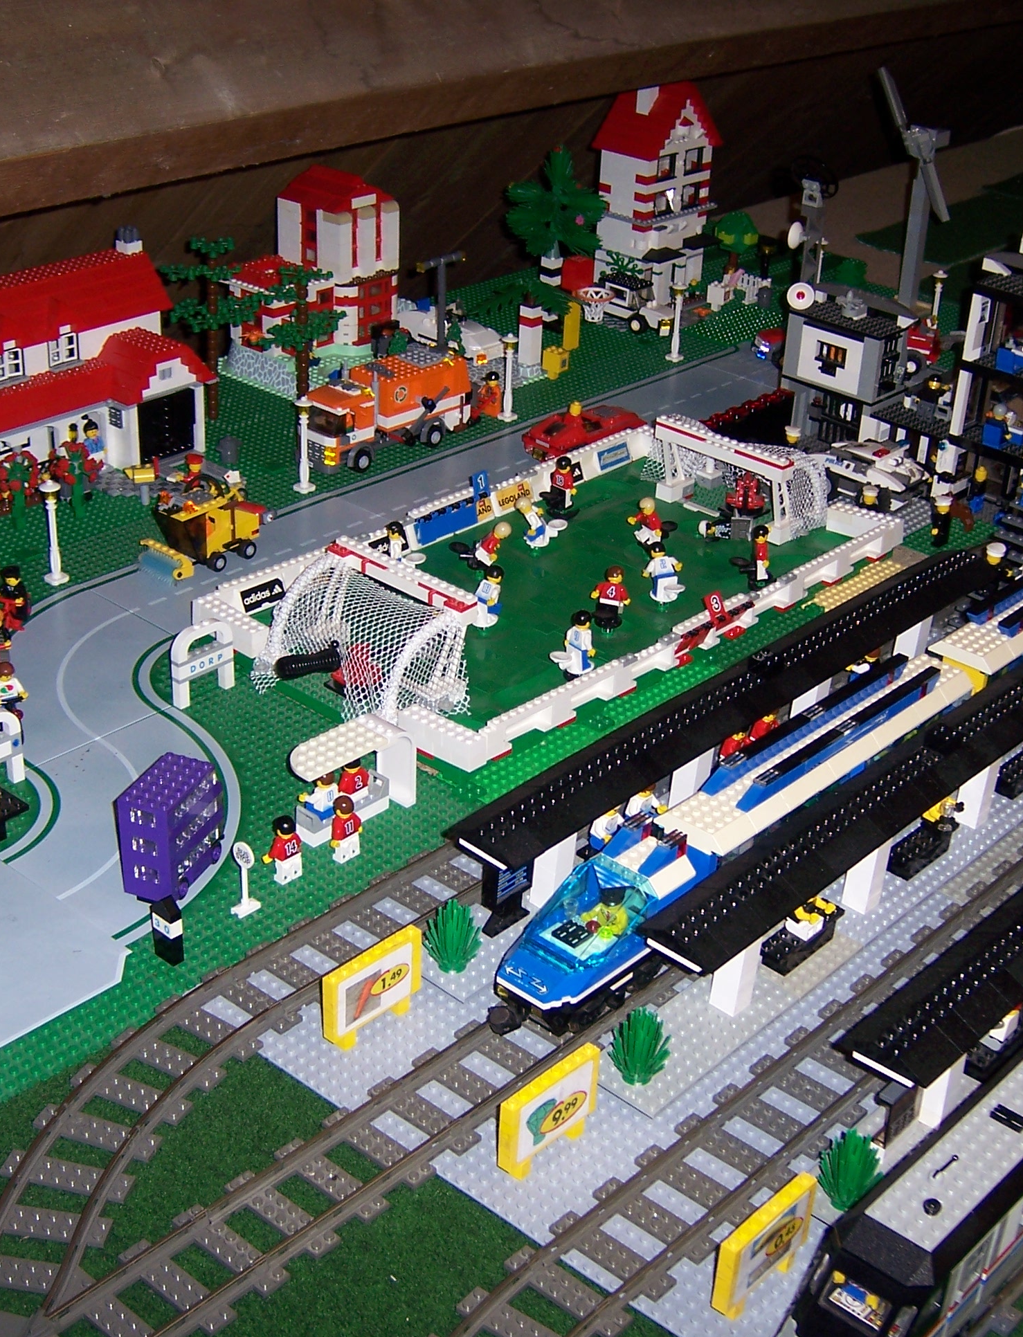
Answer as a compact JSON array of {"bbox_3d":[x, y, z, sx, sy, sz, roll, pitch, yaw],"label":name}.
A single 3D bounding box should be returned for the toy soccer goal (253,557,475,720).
[{"bbox_3d":[-0.107,-0.020,1.292,0.146,0.067,0.105,26,36,35],"label":"toy soccer goal"}]

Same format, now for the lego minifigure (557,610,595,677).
[{"bbox_3d":[0.048,-0.017,1.319,0.025,0.047,0.019,26,37,35],"label":"lego minifigure"}]

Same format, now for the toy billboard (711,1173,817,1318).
[{"bbox_3d":[0.115,0.266,0.850,0.009,0.050,0.064,26,37,35],"label":"toy billboard"}]

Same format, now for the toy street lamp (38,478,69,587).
[{"bbox_3d":[-0.352,-0.105,1.426,0.018,0.085,0.018,2,29,-1],"label":"toy street lamp"}]

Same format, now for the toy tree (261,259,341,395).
[{"bbox_3d":[-0.184,-0.273,1.644,0.072,0.177,0.075,26,37,35],"label":"toy tree"}]

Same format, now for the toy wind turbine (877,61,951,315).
[{"bbox_3d":[0.470,-0.548,2.137,0.122,0.272,0.065,24,35,35],"label":"toy wind turbine"}]

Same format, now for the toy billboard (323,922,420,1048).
[{"bbox_3d":[-0.074,0.173,0.995,0.009,0.050,0.064,26,37,35],"label":"toy billboard"}]

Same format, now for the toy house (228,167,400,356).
[{"bbox_3d":[-0.194,-0.408,1.833,0.100,0.172,0.140,26,37,35],"label":"toy house"}]

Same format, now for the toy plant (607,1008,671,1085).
[{"bbox_3d":[0.065,0.192,0.942,0.031,0.041,0.031,2,29,-1],"label":"toy plant"}]

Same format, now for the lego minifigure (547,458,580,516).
[{"bbox_3d":[0.046,-0.161,1.592,0.025,0.047,0.020,20,33,30],"label":"lego minifigure"}]

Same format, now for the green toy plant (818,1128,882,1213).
[{"bbox_3d":[0.162,0.235,0.876,0.033,0.042,0.033,2,28,-1],"label":"green toy plant"}]

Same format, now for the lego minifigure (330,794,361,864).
[{"bbox_3d":[-0.101,0.096,1.133,0.015,0.043,0.025,26,37,35],"label":"lego minifigure"}]

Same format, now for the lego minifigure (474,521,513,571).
[{"bbox_3d":[-0.014,-0.096,1.458,0.018,0.044,0.024,24,26,-14],"label":"lego minifigure"}]

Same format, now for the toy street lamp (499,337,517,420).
[{"bbox_3d":[-0.001,-0.273,1.743,0.018,0.082,0.018,2,29,-1],"label":"toy street lamp"}]

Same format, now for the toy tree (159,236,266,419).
[{"bbox_3d":[-0.273,-0.319,1.715,0.066,0.168,0.086,26,36,35],"label":"toy tree"}]

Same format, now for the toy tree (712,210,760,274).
[{"bbox_3d":[0.263,-0.500,2.189,0.052,0.078,0.052,26,37,35],"label":"toy tree"}]

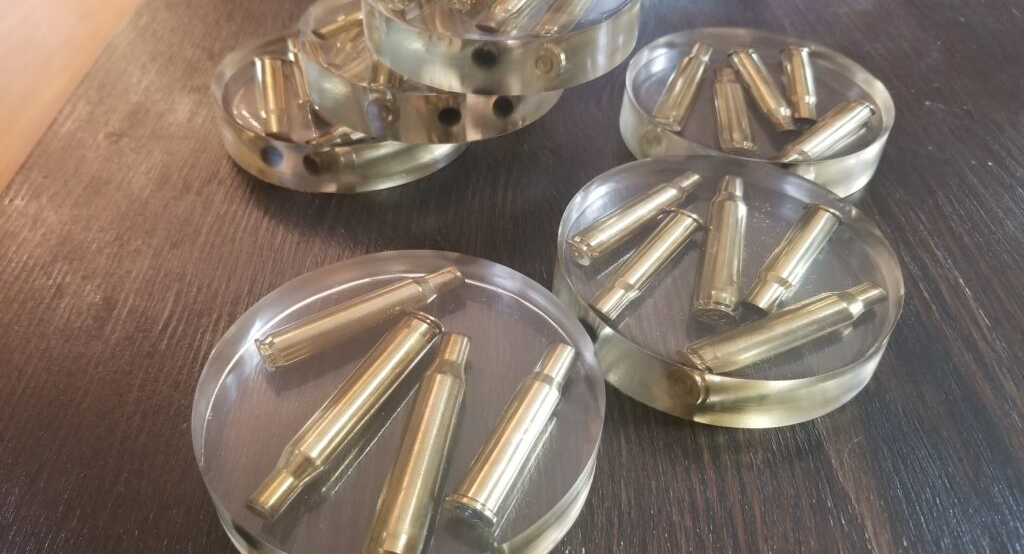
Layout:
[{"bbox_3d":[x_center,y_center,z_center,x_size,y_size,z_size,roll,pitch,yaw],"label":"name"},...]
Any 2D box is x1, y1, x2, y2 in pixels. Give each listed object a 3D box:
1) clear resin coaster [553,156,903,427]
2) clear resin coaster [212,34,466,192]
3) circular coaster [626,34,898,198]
[{"bbox_3d":[0.062,-0.001,0.228,0.097,0.019,0.097,1,43,0],"label":"clear resin coaster"},{"bbox_3d":[-0.062,-0.069,0.297,0.096,0.019,0.096,1,43,0],"label":"clear resin coaster"},{"bbox_3d":[0.092,-0.064,0.296,0.099,0.019,0.099,1,43,-1],"label":"circular coaster"}]

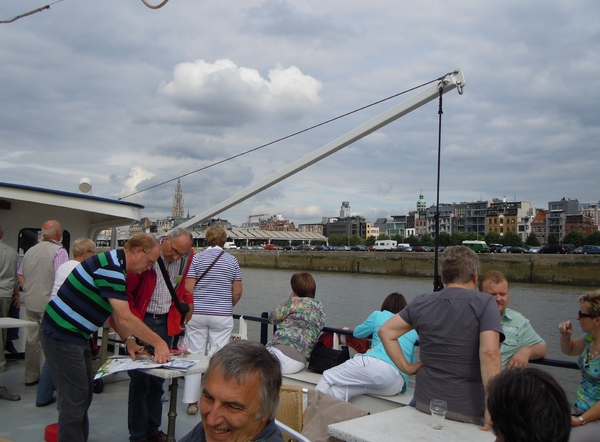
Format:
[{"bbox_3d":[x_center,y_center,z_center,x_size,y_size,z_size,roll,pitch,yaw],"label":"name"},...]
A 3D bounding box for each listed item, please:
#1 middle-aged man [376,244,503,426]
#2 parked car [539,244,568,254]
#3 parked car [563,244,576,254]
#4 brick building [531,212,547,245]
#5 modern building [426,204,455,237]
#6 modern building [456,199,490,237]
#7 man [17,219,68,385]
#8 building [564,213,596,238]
[{"bbox_3d":[0.751,0.889,2.720,0.600,1.490,0.500,-1,-3,28],"label":"middle-aged man"},{"bbox_3d":[52.869,5.930,108.880,1.900,1.920,4.900,2,-4,-42],"label":"parked car"},{"bbox_3d":[55.907,5.935,108.274,1.850,1.850,4.500,2,-4,-42],"label":"parked car"},{"bbox_3d":[92.170,4.837,195.376,11.000,16.720,5.800,4,-4,-41],"label":"brick building"},{"bbox_3d":[65.678,3.971,228.426,14.000,21.310,13.500,4,-4,-41],"label":"modern building"},{"bbox_3d":[72.049,2.159,213.479,12.000,19.600,13.500,2,-4,-42],"label":"modern building"},{"bbox_3d":[-2.724,0.860,5.500,0.500,1.720,0.320,0,-3,2],"label":"man"},{"bbox_3d":[100.808,5.350,186.606,12.670,14.990,5.990,4,-4,-41],"label":"building"}]

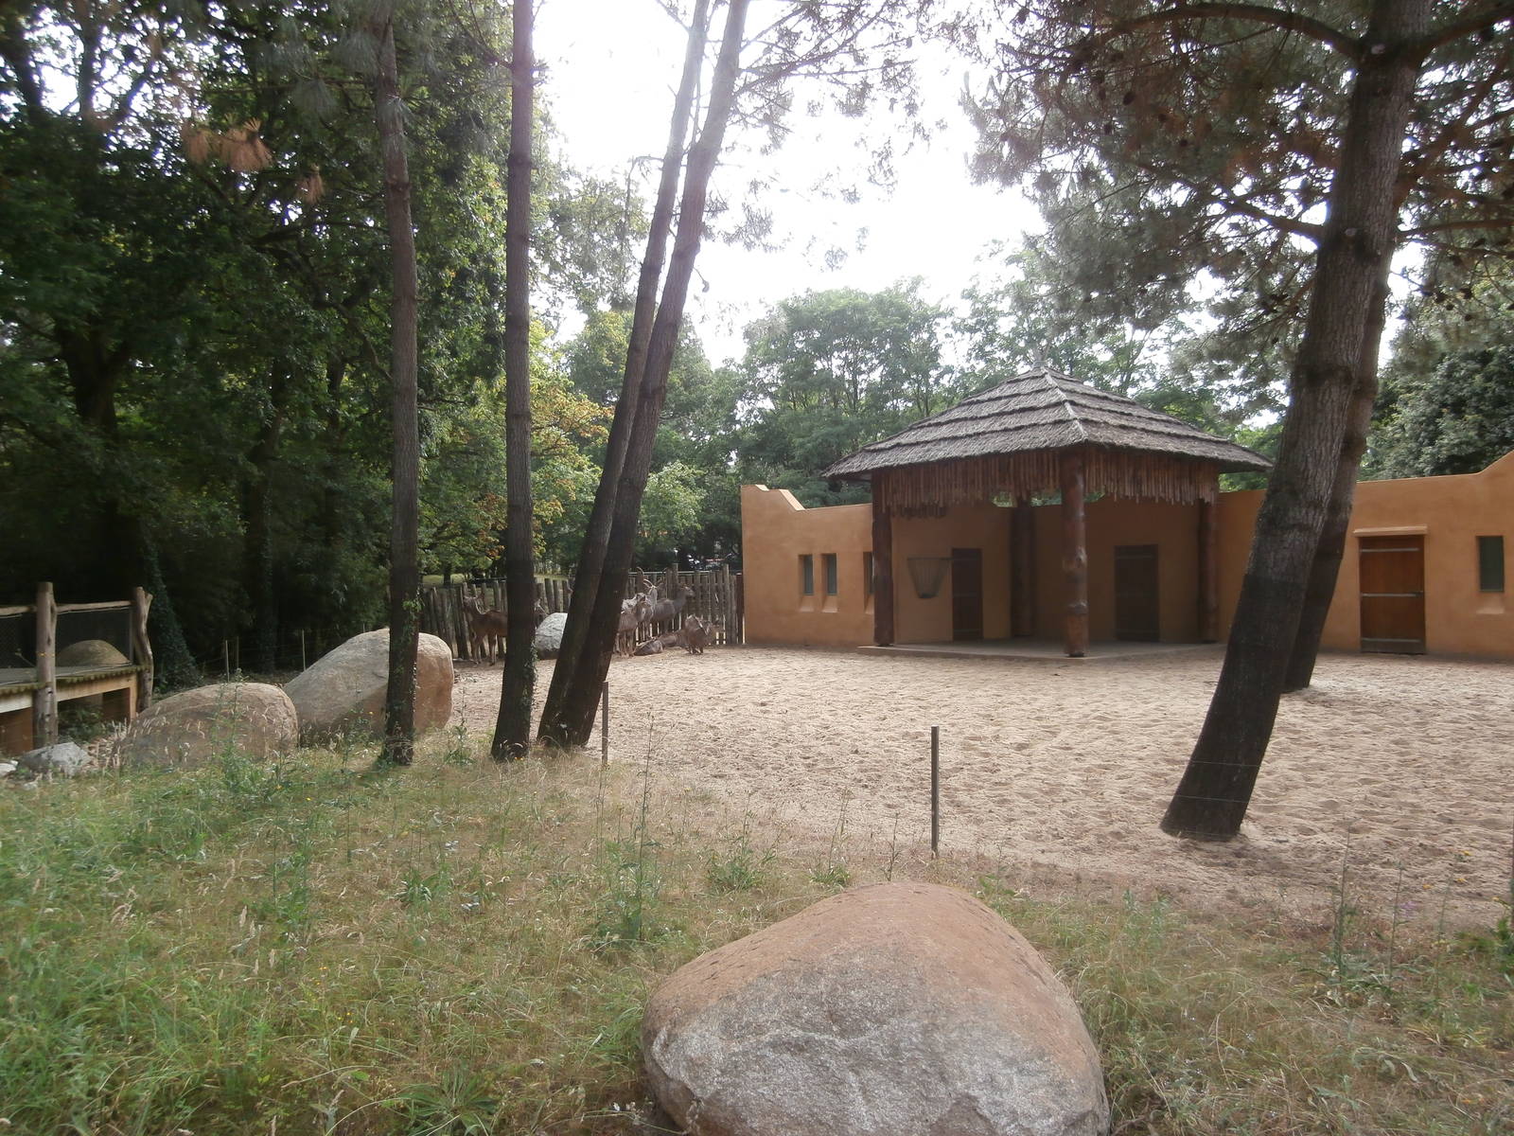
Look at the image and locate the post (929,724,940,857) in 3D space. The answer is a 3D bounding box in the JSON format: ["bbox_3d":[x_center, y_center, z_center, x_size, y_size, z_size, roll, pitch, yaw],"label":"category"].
[{"bbox_3d":[0.960,1.205,5.690,0.050,0.720,0.050,-1,-1,9],"label":"post"}]

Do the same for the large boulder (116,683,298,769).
[{"bbox_3d":[-4.880,1.360,9.330,1.620,0.700,1.100,0,-1,-27],"label":"large boulder"}]

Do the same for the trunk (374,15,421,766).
[{"bbox_3d":[-3.100,-1.540,9.060,0.380,6.400,0.330,-1,-1,-18],"label":"trunk"}]

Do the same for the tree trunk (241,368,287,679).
[{"bbox_3d":[-9.030,-0.860,19.200,0.750,5.550,0.650,0,-1,-25],"label":"tree trunk"}]

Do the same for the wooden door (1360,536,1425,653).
[{"bbox_3d":[11.783,0.500,19.459,0.100,2.160,1.100,0,-1,-39],"label":"wooden door"}]

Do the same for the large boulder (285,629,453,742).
[{"bbox_3d":[-4.100,1.170,10.850,1.800,1.080,1.350,-1,-1,-19],"label":"large boulder"}]

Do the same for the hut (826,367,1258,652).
[{"bbox_3d":[6.210,-1.300,22.750,6.700,6.050,6.700,0,-1,-39],"label":"hut"}]

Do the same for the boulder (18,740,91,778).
[{"bbox_3d":[-5.880,1.570,8.800,0.630,0.290,0.480,0,-1,-34],"label":"boulder"}]

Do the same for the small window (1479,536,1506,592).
[{"bbox_3d":[12.789,-0.060,18.272,0.120,0.980,0.420,0,-1,-39],"label":"small window"}]

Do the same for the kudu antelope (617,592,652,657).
[{"bbox_3d":[-2.650,1.180,22.200,0.600,1.340,1.300,-1,-1,27],"label":"kudu antelope"}]

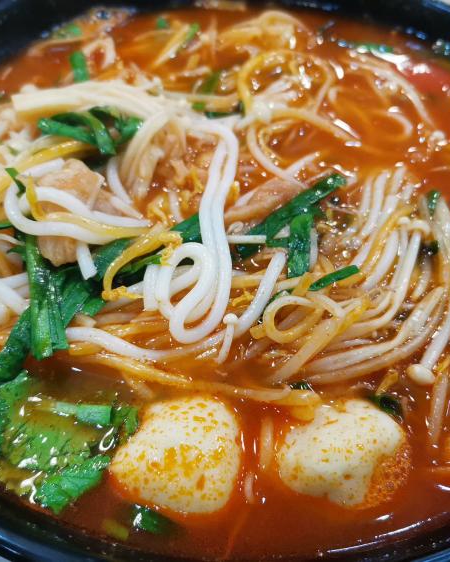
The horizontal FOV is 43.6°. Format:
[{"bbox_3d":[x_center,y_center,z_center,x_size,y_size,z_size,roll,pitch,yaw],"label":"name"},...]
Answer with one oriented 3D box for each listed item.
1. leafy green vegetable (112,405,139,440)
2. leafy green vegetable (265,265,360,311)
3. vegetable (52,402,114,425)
[{"bbox_3d":[-0.023,0.033,0.130,0.006,0.005,0.008,1,54,-1],"label":"leafy green vegetable"},{"bbox_3d":[0.024,0.002,0.153,0.028,0.005,0.005,-21,55,-16],"label":"leafy green vegetable"},{"bbox_3d":[-0.034,0.031,0.133,0.014,0.004,0.005,7,54,3],"label":"vegetable"}]

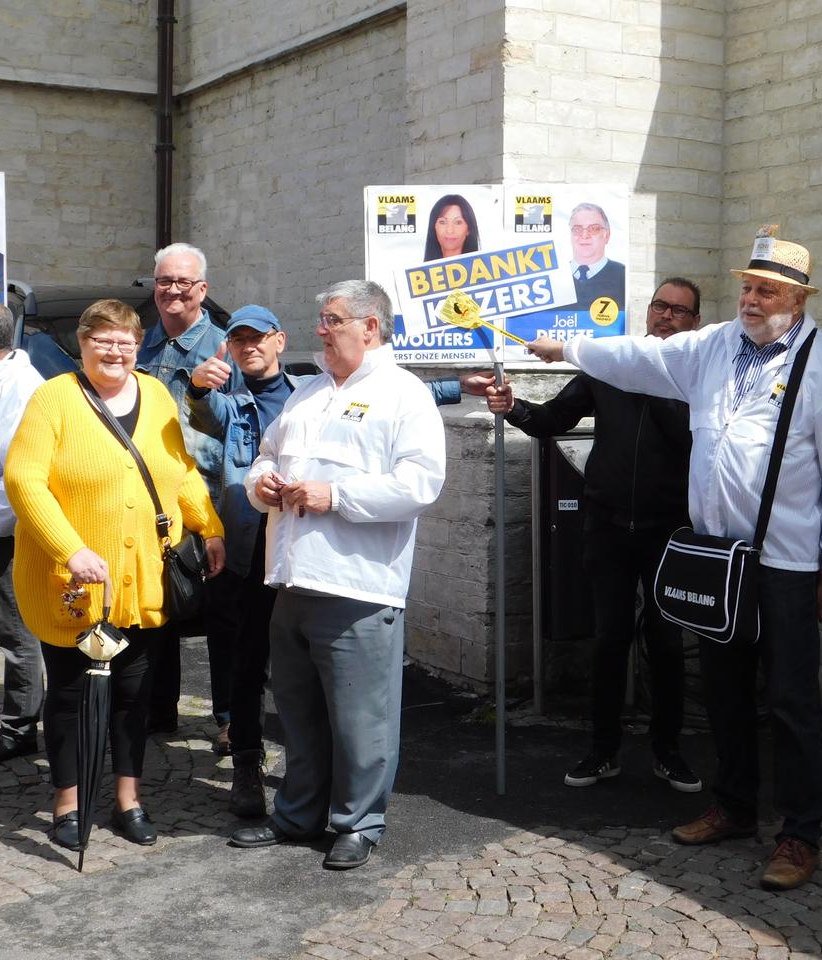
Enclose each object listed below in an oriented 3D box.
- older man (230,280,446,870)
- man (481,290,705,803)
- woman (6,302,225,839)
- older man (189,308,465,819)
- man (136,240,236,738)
[{"bbox_3d":[-0.217,0.253,4.980,0.500,1.700,0.620,-2,4,-45],"label":"older man"},{"bbox_3d":[0.655,0.167,5.780,0.780,1.740,0.450,1,3,10],"label":"man"},{"bbox_3d":[-0.905,0.272,5.080,0.640,1.640,0.480,0,3,-19],"label":"woman"},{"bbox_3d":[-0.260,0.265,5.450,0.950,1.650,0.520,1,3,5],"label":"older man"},{"bbox_3d":[-0.848,0.050,6.200,0.560,1.860,0.380,1,3,-3],"label":"man"}]

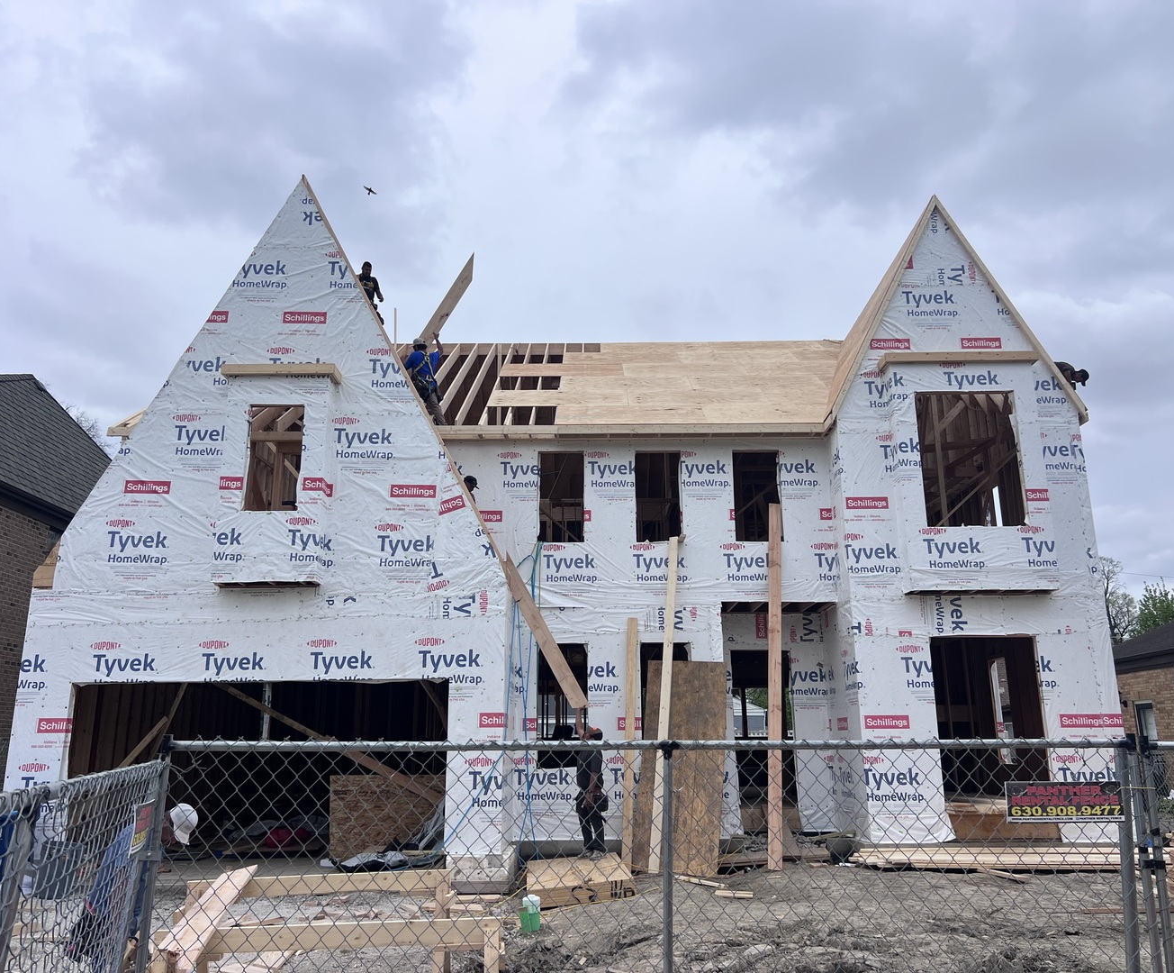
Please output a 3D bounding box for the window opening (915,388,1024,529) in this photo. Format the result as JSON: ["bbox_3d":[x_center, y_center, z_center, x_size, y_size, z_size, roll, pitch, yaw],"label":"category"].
[{"bbox_3d":[5.674,-0.405,14.462,1.451,2.077,0.160,0,-15,0],"label":"window opening"}]

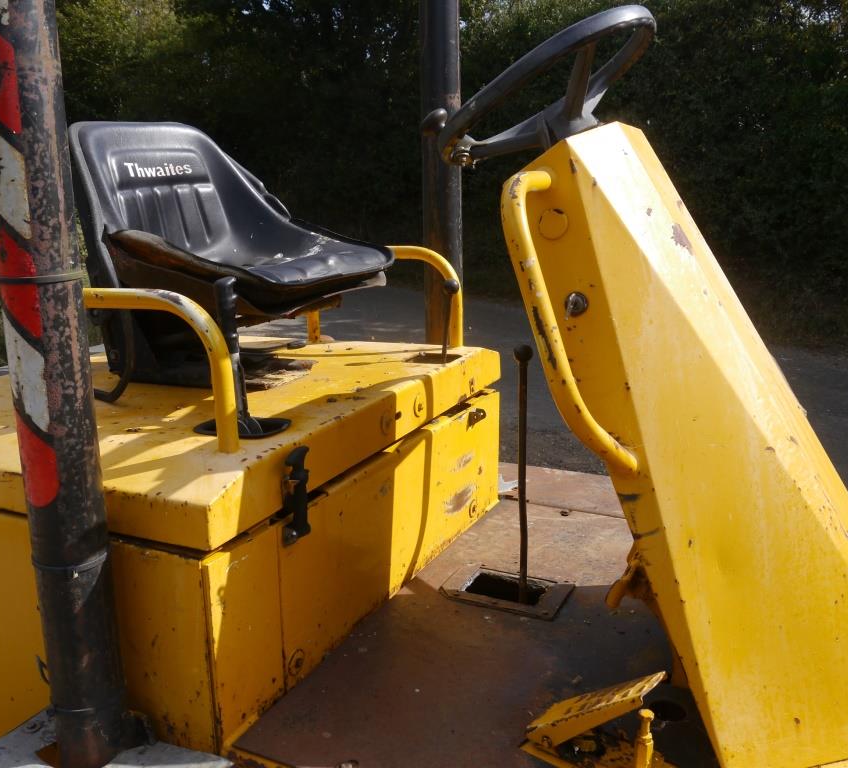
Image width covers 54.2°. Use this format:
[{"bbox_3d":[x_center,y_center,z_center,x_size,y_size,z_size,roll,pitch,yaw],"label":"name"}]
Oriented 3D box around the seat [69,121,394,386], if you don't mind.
[{"bbox_3d":[-0.346,-0.249,1.542,0.505,0.479,0.495,5,14,24],"label":"seat"}]

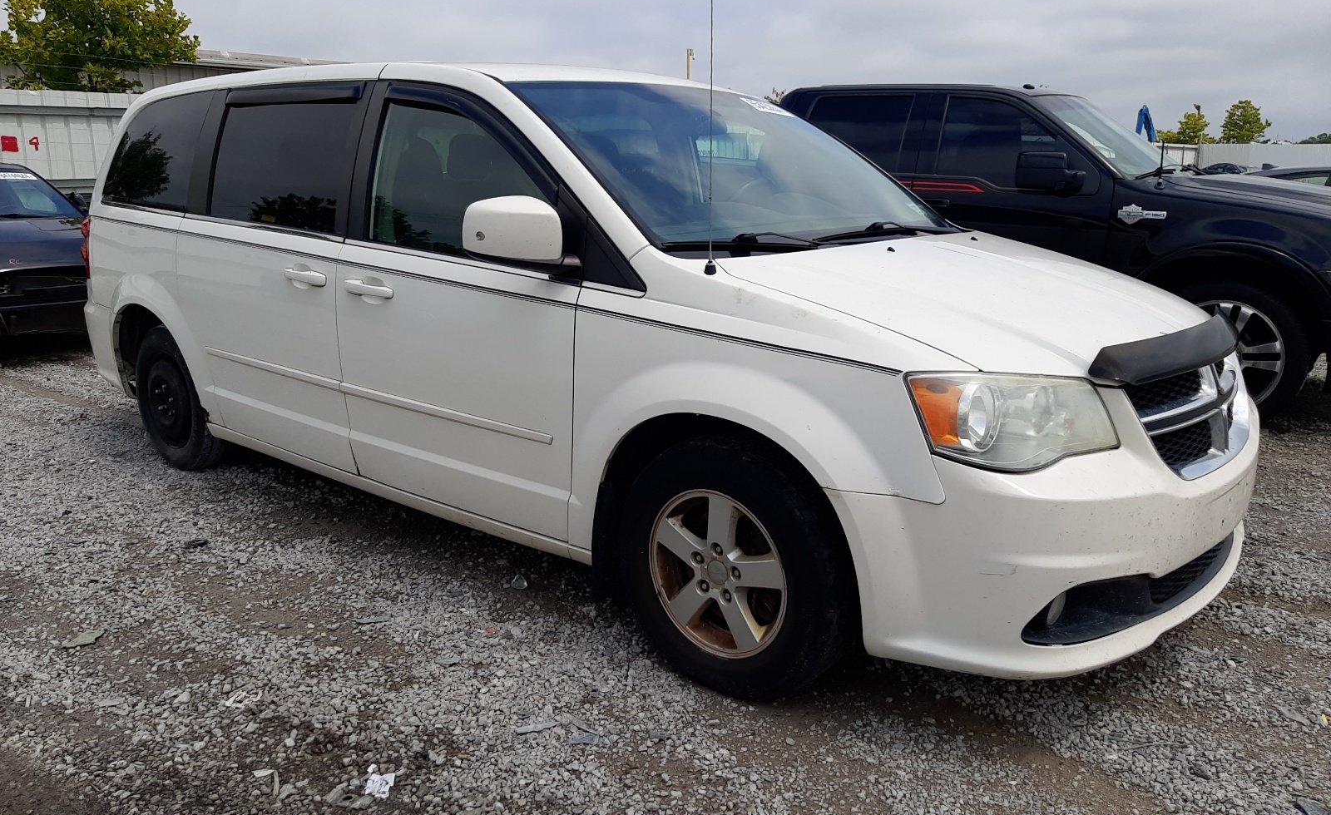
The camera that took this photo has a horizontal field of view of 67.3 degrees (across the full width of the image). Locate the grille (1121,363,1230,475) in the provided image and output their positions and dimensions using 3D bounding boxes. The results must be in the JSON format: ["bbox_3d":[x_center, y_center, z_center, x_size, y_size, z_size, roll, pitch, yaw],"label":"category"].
[{"bbox_3d":[1.379,-0.015,2.570,0.160,0.280,0.880,12,18,39],"label":"grille"}]

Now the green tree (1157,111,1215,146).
[{"bbox_3d":[39.566,-20.085,76.561,4.100,4.832,3.900,7,16,26],"label":"green tree"}]

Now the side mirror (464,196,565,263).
[{"bbox_3d":[-0.386,-0.462,2.587,0.155,0.175,0.255,12,18,39],"label":"side mirror"}]

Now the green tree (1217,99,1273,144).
[{"bbox_3d":[45.232,-21.104,78.676,3.900,5.682,3.900,8,16,28],"label":"green tree"}]

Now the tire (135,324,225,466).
[{"bbox_3d":[-2.160,-0.053,4.530,0.680,0.680,0.225,12,18,39],"label":"tire"}]

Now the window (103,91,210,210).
[{"bbox_3d":[-2.283,-1.125,4.425,1.040,0.510,0.080,12,3,41],"label":"window"}]

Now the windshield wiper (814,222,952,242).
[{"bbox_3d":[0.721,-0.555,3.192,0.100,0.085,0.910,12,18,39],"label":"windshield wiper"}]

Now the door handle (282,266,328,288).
[{"bbox_3d":[-1.217,-0.441,3.391,0.245,0.050,0.050,12,18,39],"label":"door handle"}]

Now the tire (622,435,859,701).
[{"bbox_3d":[0.186,0.411,2.658,0.708,0.708,0.225,12,18,39],"label":"tire"}]

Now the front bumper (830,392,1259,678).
[{"bbox_3d":[1.246,0.185,2.782,0.660,0.680,1.930,12,18,39],"label":"front bumper"}]

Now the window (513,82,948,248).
[{"bbox_3d":[0.296,-0.835,3.378,1.100,0.140,1.650,44,35,26],"label":"window"}]

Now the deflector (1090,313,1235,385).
[{"bbox_3d":[1.363,-0.167,2.596,0.180,0.130,1.140,12,18,39],"label":"deflector"}]

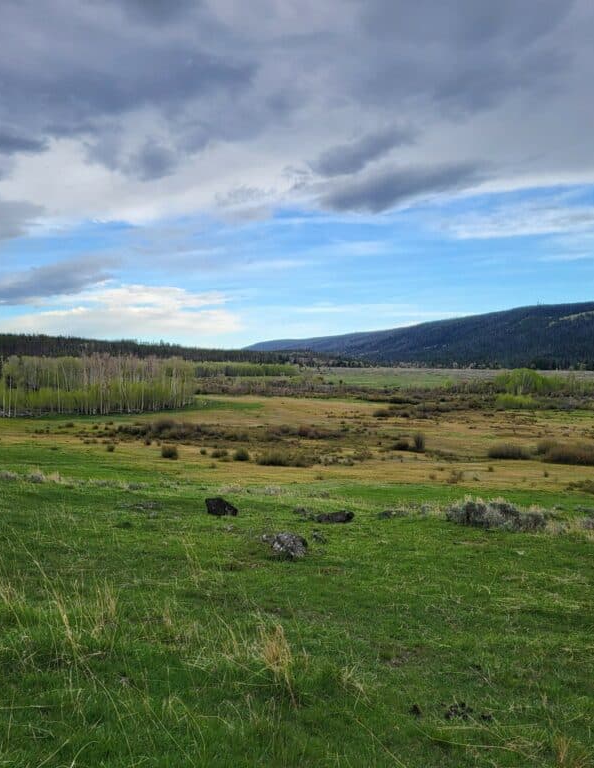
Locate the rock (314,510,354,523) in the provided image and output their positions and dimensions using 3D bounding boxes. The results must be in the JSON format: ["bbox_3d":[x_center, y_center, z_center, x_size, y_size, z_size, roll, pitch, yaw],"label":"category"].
[{"bbox_3d":[0.560,2.033,11.800,0.600,0.160,0.360,0,2,0],"label":"rock"}]

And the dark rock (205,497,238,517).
[{"bbox_3d":[-1.207,1.959,12.300,0.500,0.280,0.360,0,2,0],"label":"dark rock"}]

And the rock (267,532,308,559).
[{"bbox_3d":[-0.109,1.848,8.800,0.440,0.250,0.380,0,2,0],"label":"rock"}]

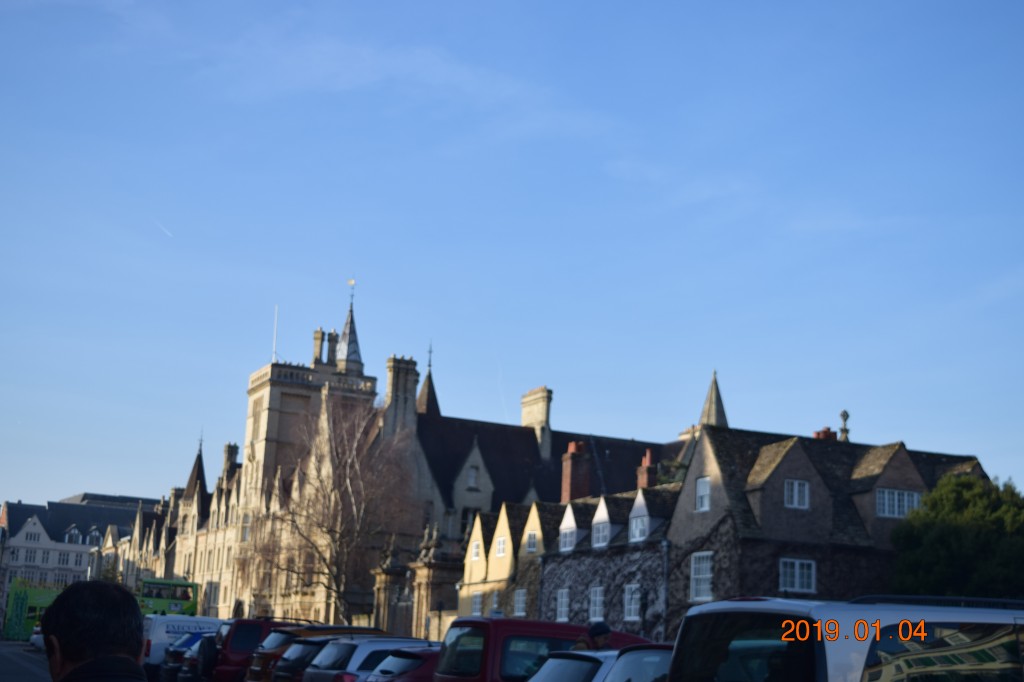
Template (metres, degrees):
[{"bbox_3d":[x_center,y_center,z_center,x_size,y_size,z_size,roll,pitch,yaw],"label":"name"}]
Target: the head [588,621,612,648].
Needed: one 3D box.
[{"bbox_3d":[0.830,2.757,13.600,0.230,0.260,0.190,1,-12,10],"label":"head"}]

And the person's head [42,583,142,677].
[{"bbox_3d":[-0.814,0.582,2.820,0.180,0.235,0.215,8,-13,-25],"label":"person's head"}]

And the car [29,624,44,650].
[{"bbox_3d":[-23.810,15.926,77.500,4.200,1.450,1.780,10,-14,-31],"label":"car"}]

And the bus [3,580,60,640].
[{"bbox_3d":[-23.753,15.634,83.500,10.900,4.150,2.500,10,-14,-31],"label":"bus"}]

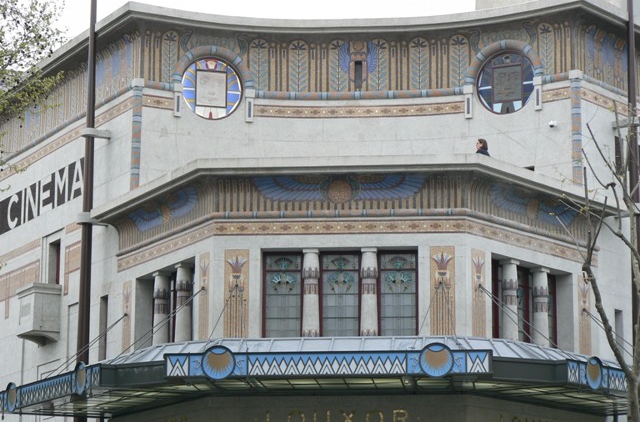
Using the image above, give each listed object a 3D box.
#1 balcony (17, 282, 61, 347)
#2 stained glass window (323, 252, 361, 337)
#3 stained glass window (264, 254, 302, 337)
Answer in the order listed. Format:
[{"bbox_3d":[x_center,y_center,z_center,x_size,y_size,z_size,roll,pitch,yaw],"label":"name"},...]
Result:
[{"bbox_3d":[-7.048,2.603,52.660,0.746,1.392,1.234,6,-13,-27],"label":"balcony"},{"bbox_3d":[0.450,1.822,44.512,0.860,1.873,0.200,-1,-11,4],"label":"stained glass window"},{"bbox_3d":[-0.773,1.826,44.607,0.881,1.877,0.200,-1,-11,4],"label":"stained glass window"}]

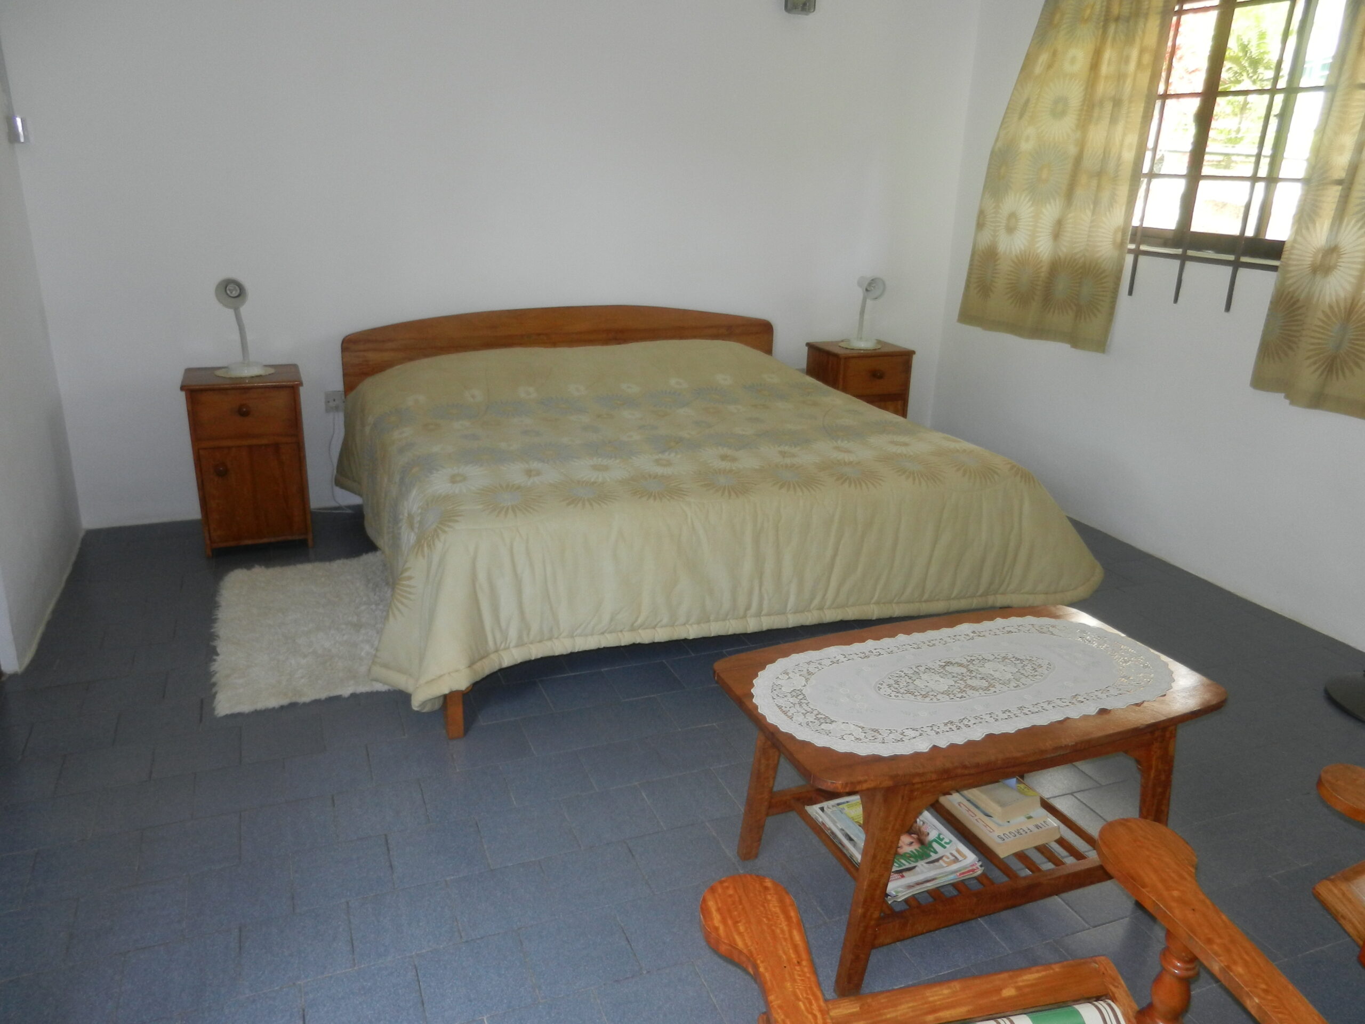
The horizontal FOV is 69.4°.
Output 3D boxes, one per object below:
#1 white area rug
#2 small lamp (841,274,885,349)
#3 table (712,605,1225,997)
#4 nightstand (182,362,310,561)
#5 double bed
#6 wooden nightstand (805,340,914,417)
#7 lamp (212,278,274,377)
[{"bbox_3d":[-1.196,0.350,3.287,0.653,0.045,1.118,-6,20,-22],"label":"white area rug"},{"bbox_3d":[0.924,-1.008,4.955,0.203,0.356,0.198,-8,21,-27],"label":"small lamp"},{"bbox_3d":[0.582,0.571,2.118,0.970,0.485,0.544,-6,20,-22],"label":"table"},{"bbox_3d":[-1.715,-0.216,3.933,0.411,0.666,0.356,-6,20,-22],"label":"nightstand"},{"bbox_3d":[-0.071,-0.176,3.718,2.345,0.594,2.098,-6,20,-22],"label":"double bed"},{"bbox_3d":[0.883,-0.519,5.109,0.432,0.675,0.361,-7,20,-24],"label":"wooden nightstand"},{"bbox_3d":[-1.700,-0.710,3.790,0.203,0.363,0.198,-4,19,-18],"label":"lamp"}]

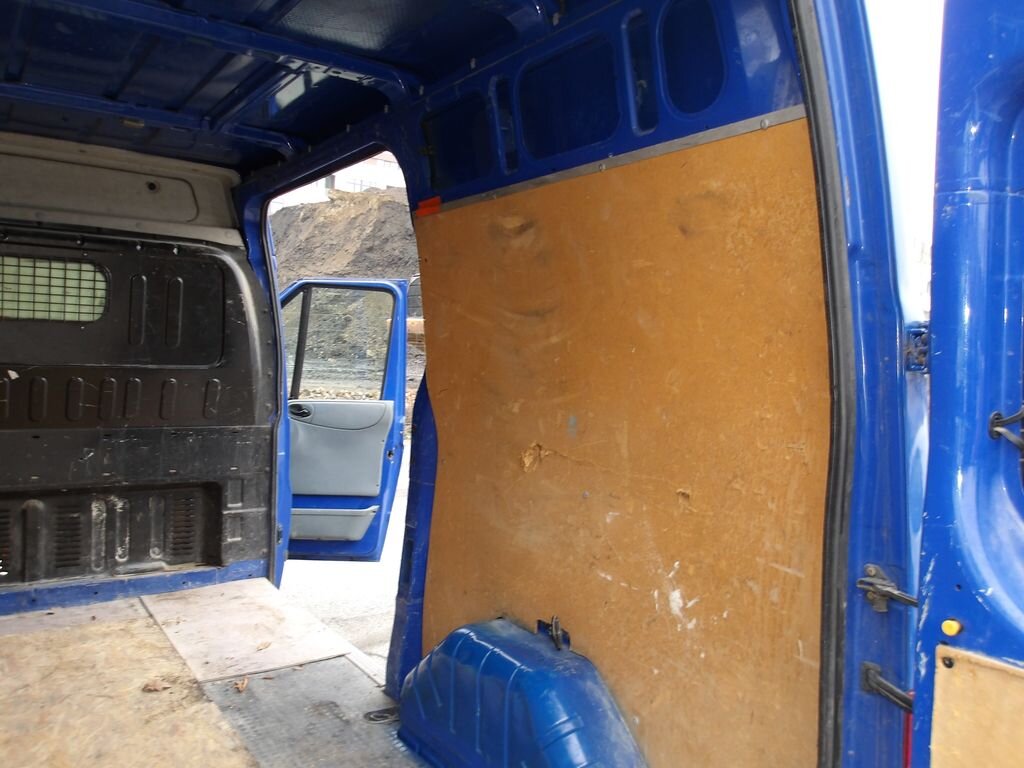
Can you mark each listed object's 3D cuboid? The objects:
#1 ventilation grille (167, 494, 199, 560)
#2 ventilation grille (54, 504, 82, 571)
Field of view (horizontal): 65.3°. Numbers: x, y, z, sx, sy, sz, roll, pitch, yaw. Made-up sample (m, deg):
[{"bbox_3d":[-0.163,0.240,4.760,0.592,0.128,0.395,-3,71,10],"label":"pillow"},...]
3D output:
[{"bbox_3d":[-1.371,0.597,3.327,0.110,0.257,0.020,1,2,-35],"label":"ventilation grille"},{"bbox_3d":[-1.714,0.590,3.087,0.093,0.245,0.020,1,2,-35],"label":"ventilation grille"}]

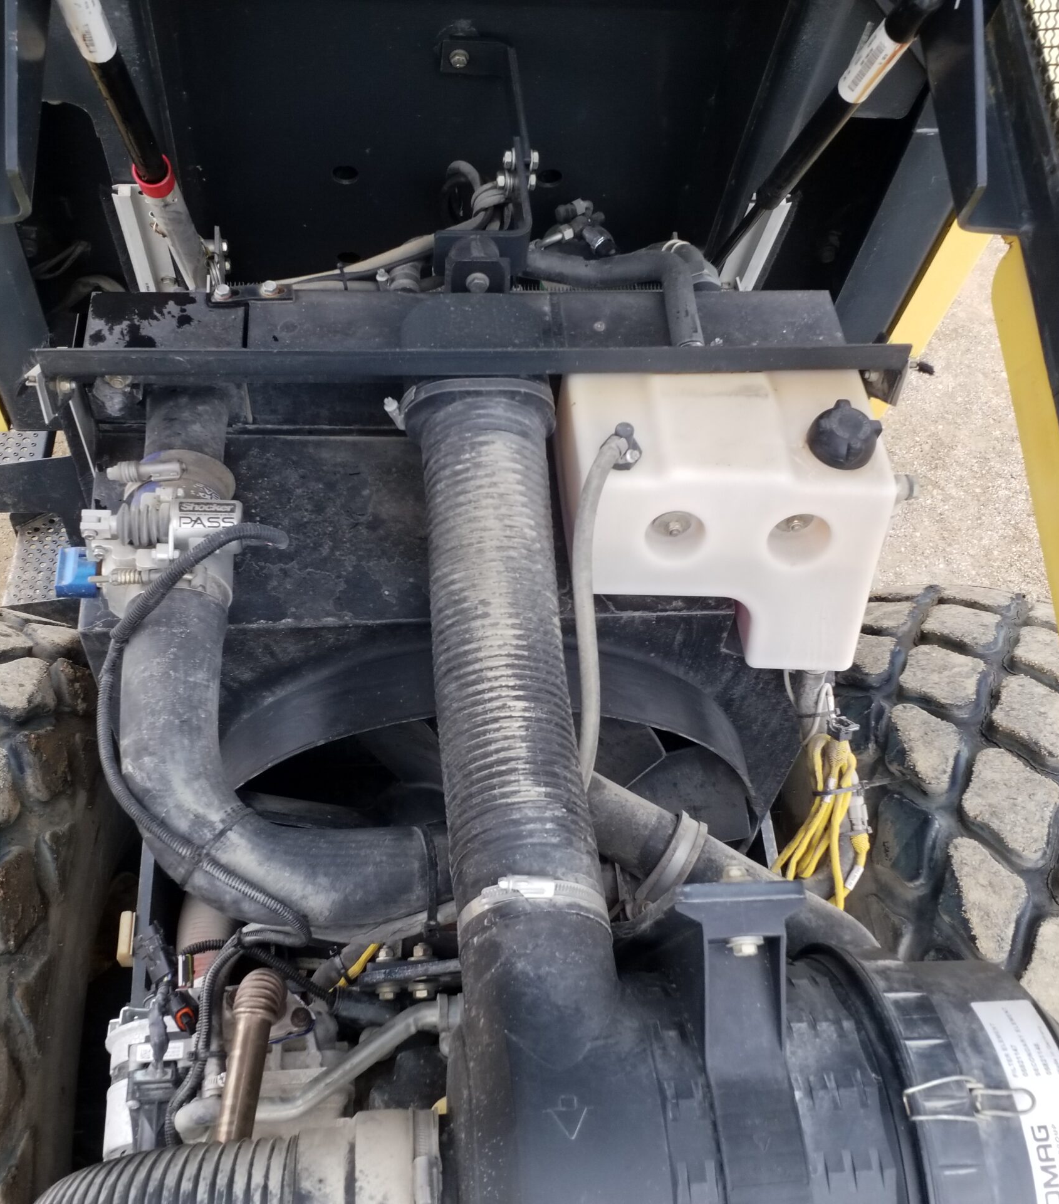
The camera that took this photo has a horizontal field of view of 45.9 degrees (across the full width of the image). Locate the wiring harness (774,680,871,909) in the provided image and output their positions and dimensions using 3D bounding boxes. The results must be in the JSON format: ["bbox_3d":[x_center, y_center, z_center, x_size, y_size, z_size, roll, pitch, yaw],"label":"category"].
[{"bbox_3d":[0.322,0.212,1.380,0.100,0.270,0.080,-2,35,2],"label":"wiring harness"}]

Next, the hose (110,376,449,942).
[{"bbox_3d":[-0.215,0.050,1.180,0.290,0.160,0.530,0,63,0],"label":"hose"}]

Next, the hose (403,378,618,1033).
[{"bbox_3d":[-0.020,0.060,1.105,0.138,0.140,0.590,-5,60,-3],"label":"hose"}]

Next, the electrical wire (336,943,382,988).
[{"bbox_3d":[-0.173,0.371,1.270,0.012,0.012,0.055,42,102,12],"label":"electrical wire"}]

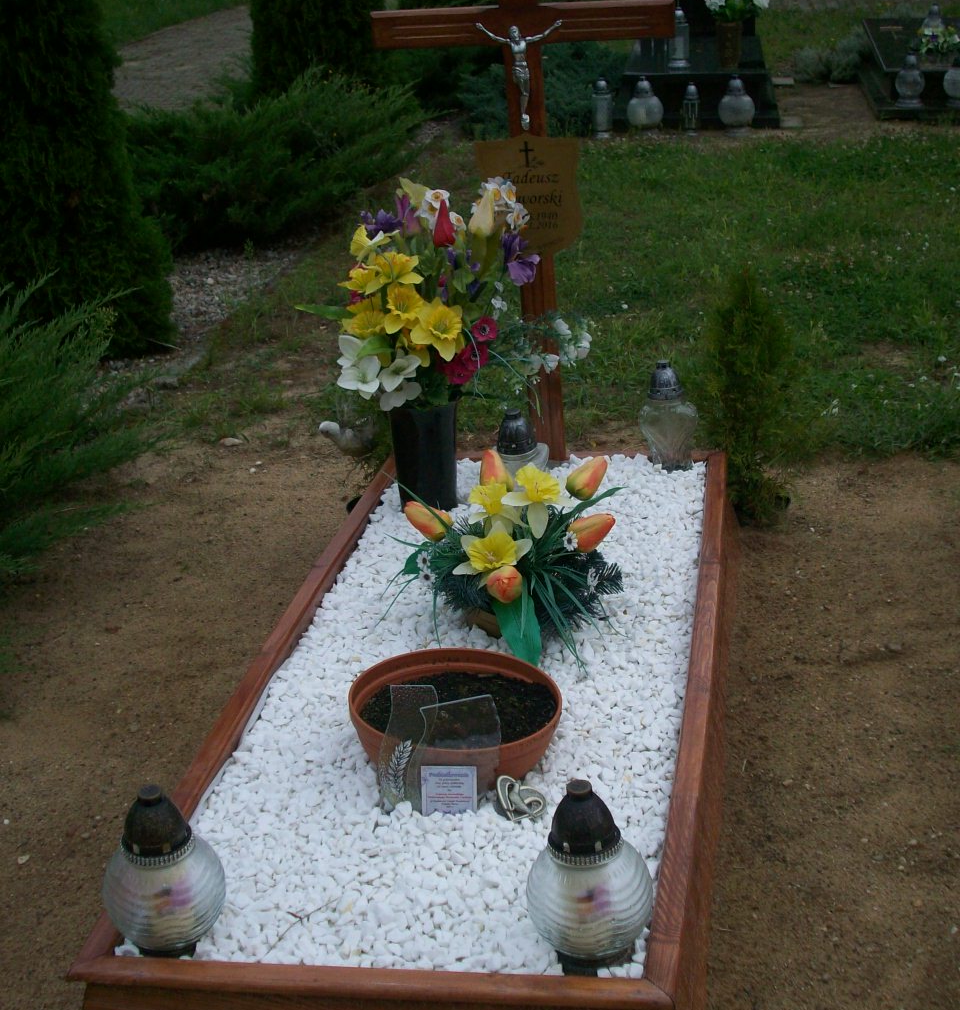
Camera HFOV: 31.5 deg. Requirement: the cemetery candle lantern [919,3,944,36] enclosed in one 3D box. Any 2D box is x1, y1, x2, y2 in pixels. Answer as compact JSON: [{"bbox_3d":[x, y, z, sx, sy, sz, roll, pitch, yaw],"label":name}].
[{"bbox_3d":[2.514,-2.652,9.408,0.145,0.225,0.145,0,22,9],"label":"cemetery candle lantern"}]

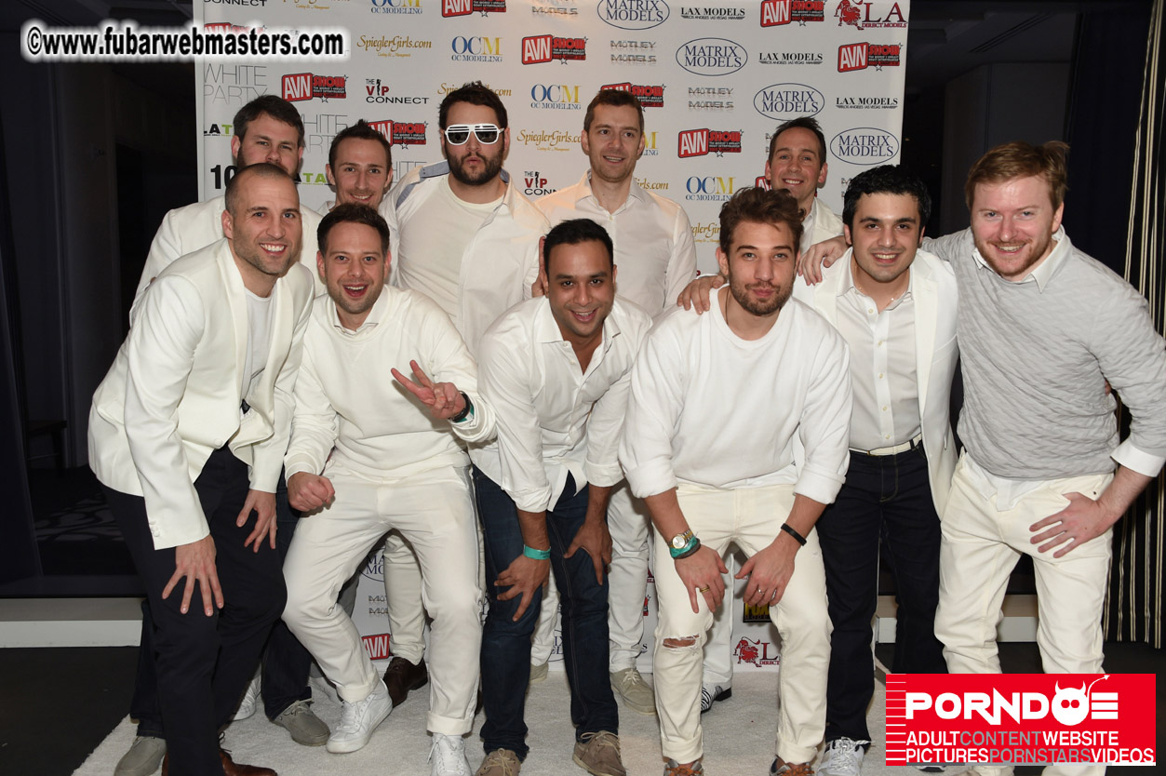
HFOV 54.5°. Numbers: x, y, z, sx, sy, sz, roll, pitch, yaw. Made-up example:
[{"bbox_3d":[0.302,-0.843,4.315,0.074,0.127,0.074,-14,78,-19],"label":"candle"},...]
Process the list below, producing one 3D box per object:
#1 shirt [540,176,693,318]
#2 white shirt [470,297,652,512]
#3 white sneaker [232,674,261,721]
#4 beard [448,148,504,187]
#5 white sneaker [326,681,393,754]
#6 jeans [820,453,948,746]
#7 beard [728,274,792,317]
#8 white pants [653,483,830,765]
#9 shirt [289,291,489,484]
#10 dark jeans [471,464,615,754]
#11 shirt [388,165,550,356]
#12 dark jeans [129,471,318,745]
[{"bbox_3d":[0.093,-0.240,3.160,0.470,0.700,0.300,1,11,0],"label":"shirt"},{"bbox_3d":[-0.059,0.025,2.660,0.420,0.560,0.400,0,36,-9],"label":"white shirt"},{"bbox_3d":[-1.008,0.879,3.374,0.105,0.115,0.295,1,8,0],"label":"white sneaker"},{"bbox_3d":[-0.288,-0.598,3.050,0.150,0.115,0.110,0,8,-5],"label":"beard"},{"bbox_3d":[-0.616,0.900,3.150,0.110,0.120,0.290,4,8,18],"label":"white sneaker"},{"bbox_3d":[0.752,0.540,2.860,0.350,0.830,0.310,3,8,11],"label":"jeans"},{"bbox_3d":[0.378,-0.202,2.420,0.135,0.100,0.100,2,8,6],"label":"beard"},{"bbox_3d":[0.384,0.569,2.857,0.420,0.750,0.450,2,8,4],"label":"white pants"},{"bbox_3d":[-0.475,-0.018,2.847,0.520,0.490,0.380,2,8,3],"label":"shirt"},{"bbox_3d":[-0.091,0.537,2.850,0.350,0.820,0.370,0,8,-5],"label":"dark jeans"},{"bbox_3d":[-0.313,-0.239,3.100,0.480,0.720,0.330,1,13,-3],"label":"shirt"},{"bbox_3d":[-0.994,0.484,3.120,0.460,0.880,0.360,0,8,-9],"label":"dark jeans"}]

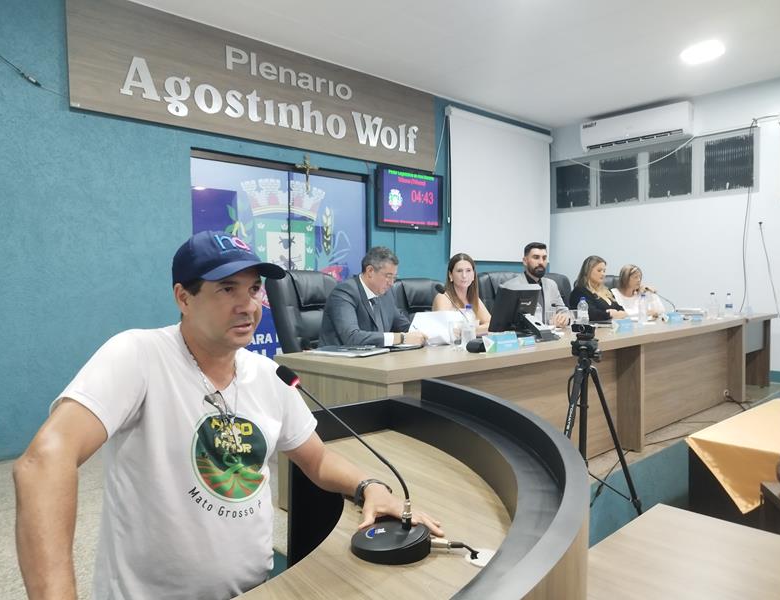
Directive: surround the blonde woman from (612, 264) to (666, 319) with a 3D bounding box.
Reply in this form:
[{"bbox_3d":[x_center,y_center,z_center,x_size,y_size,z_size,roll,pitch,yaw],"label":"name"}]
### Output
[{"bbox_3d":[2.392,0.295,5.294,0.480,1.250,0.690,-2,3,-42],"label":"blonde woman"}]

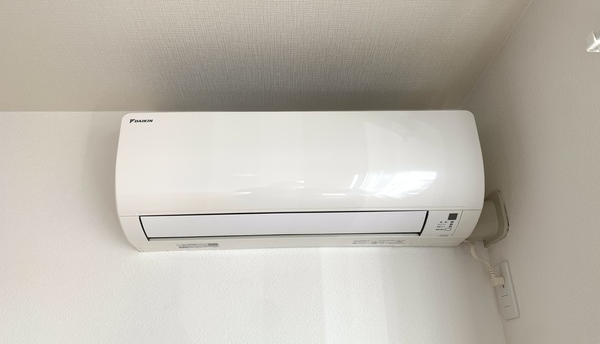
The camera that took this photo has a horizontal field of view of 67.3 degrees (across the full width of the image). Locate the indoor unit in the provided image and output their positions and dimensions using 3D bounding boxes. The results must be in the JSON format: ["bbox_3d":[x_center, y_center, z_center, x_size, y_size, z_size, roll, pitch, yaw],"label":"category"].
[{"bbox_3d":[0.003,0.013,1.043,0.768,0.282,0.228,-1,-24,-2],"label":"indoor unit"}]

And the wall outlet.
[{"bbox_3d":[0.458,0.266,1.009,0.010,0.120,0.070,-1,-24,-2],"label":"wall outlet"}]

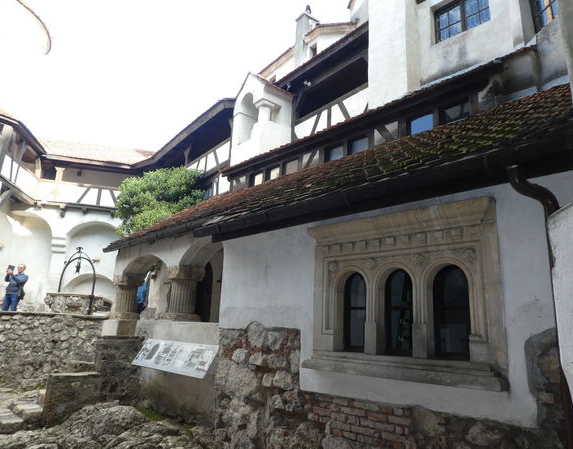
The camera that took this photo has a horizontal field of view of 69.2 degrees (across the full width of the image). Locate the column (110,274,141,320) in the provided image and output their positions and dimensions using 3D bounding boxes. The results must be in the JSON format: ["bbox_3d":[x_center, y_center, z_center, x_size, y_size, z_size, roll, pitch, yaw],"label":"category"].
[{"bbox_3d":[-3.253,1.462,8.404,0.460,0.920,0.460,-9,-17,41],"label":"column"}]

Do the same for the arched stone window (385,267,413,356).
[{"bbox_3d":[1.155,0.882,4.265,0.410,0.910,0.170,-9,-17,41],"label":"arched stone window"}]

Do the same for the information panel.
[{"bbox_3d":[-1.648,1.906,6.018,1.800,0.530,0.040,-9,-62,41],"label":"information panel"}]

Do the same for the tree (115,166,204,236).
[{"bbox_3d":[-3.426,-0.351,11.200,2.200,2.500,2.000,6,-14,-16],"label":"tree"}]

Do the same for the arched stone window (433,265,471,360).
[{"bbox_3d":[1.546,0.815,3.921,0.410,0.910,0.170,-9,-17,41],"label":"arched stone window"}]

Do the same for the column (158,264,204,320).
[{"bbox_3d":[-1.792,1.162,7.145,0.500,0.950,0.500,-9,-17,41],"label":"column"}]

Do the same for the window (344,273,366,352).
[{"bbox_3d":[0.761,0.955,4.611,0.410,0.910,0.170,-9,-17,41],"label":"window"}]

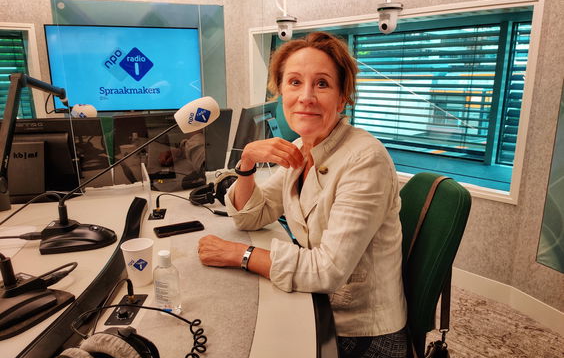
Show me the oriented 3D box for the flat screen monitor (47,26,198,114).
[{"bbox_3d":[-1.290,-0.921,3.696,1.205,0.680,0.070,-4,14,-15],"label":"flat screen monitor"}]

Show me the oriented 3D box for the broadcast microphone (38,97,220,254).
[{"bbox_3d":[-0.408,-0.019,1.208,0.477,0.401,0.120,-2,14,-10],"label":"broadcast microphone"}]

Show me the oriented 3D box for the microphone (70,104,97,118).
[{"bbox_3d":[-0.915,-0.300,2.030,0.125,0.085,0.080,17,13,-4],"label":"microphone"}]

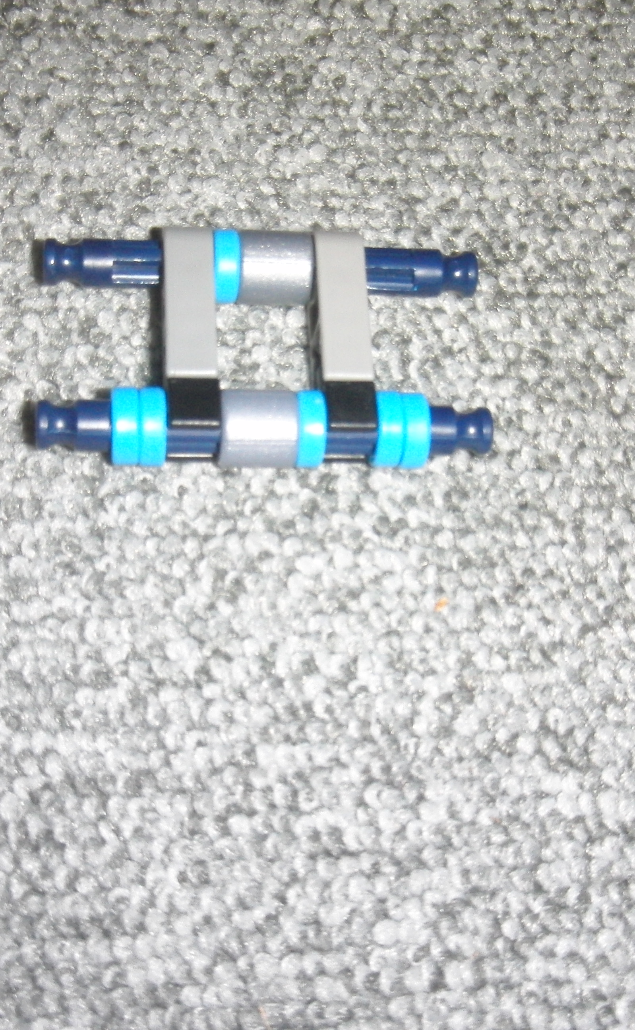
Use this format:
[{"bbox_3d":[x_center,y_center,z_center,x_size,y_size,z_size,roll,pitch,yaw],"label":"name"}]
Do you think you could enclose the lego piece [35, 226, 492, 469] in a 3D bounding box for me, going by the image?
[{"bbox_3d":[-0.006,-0.021,0.185,0.054,0.010,0.032,0,66,-8],"label":"lego piece"}]

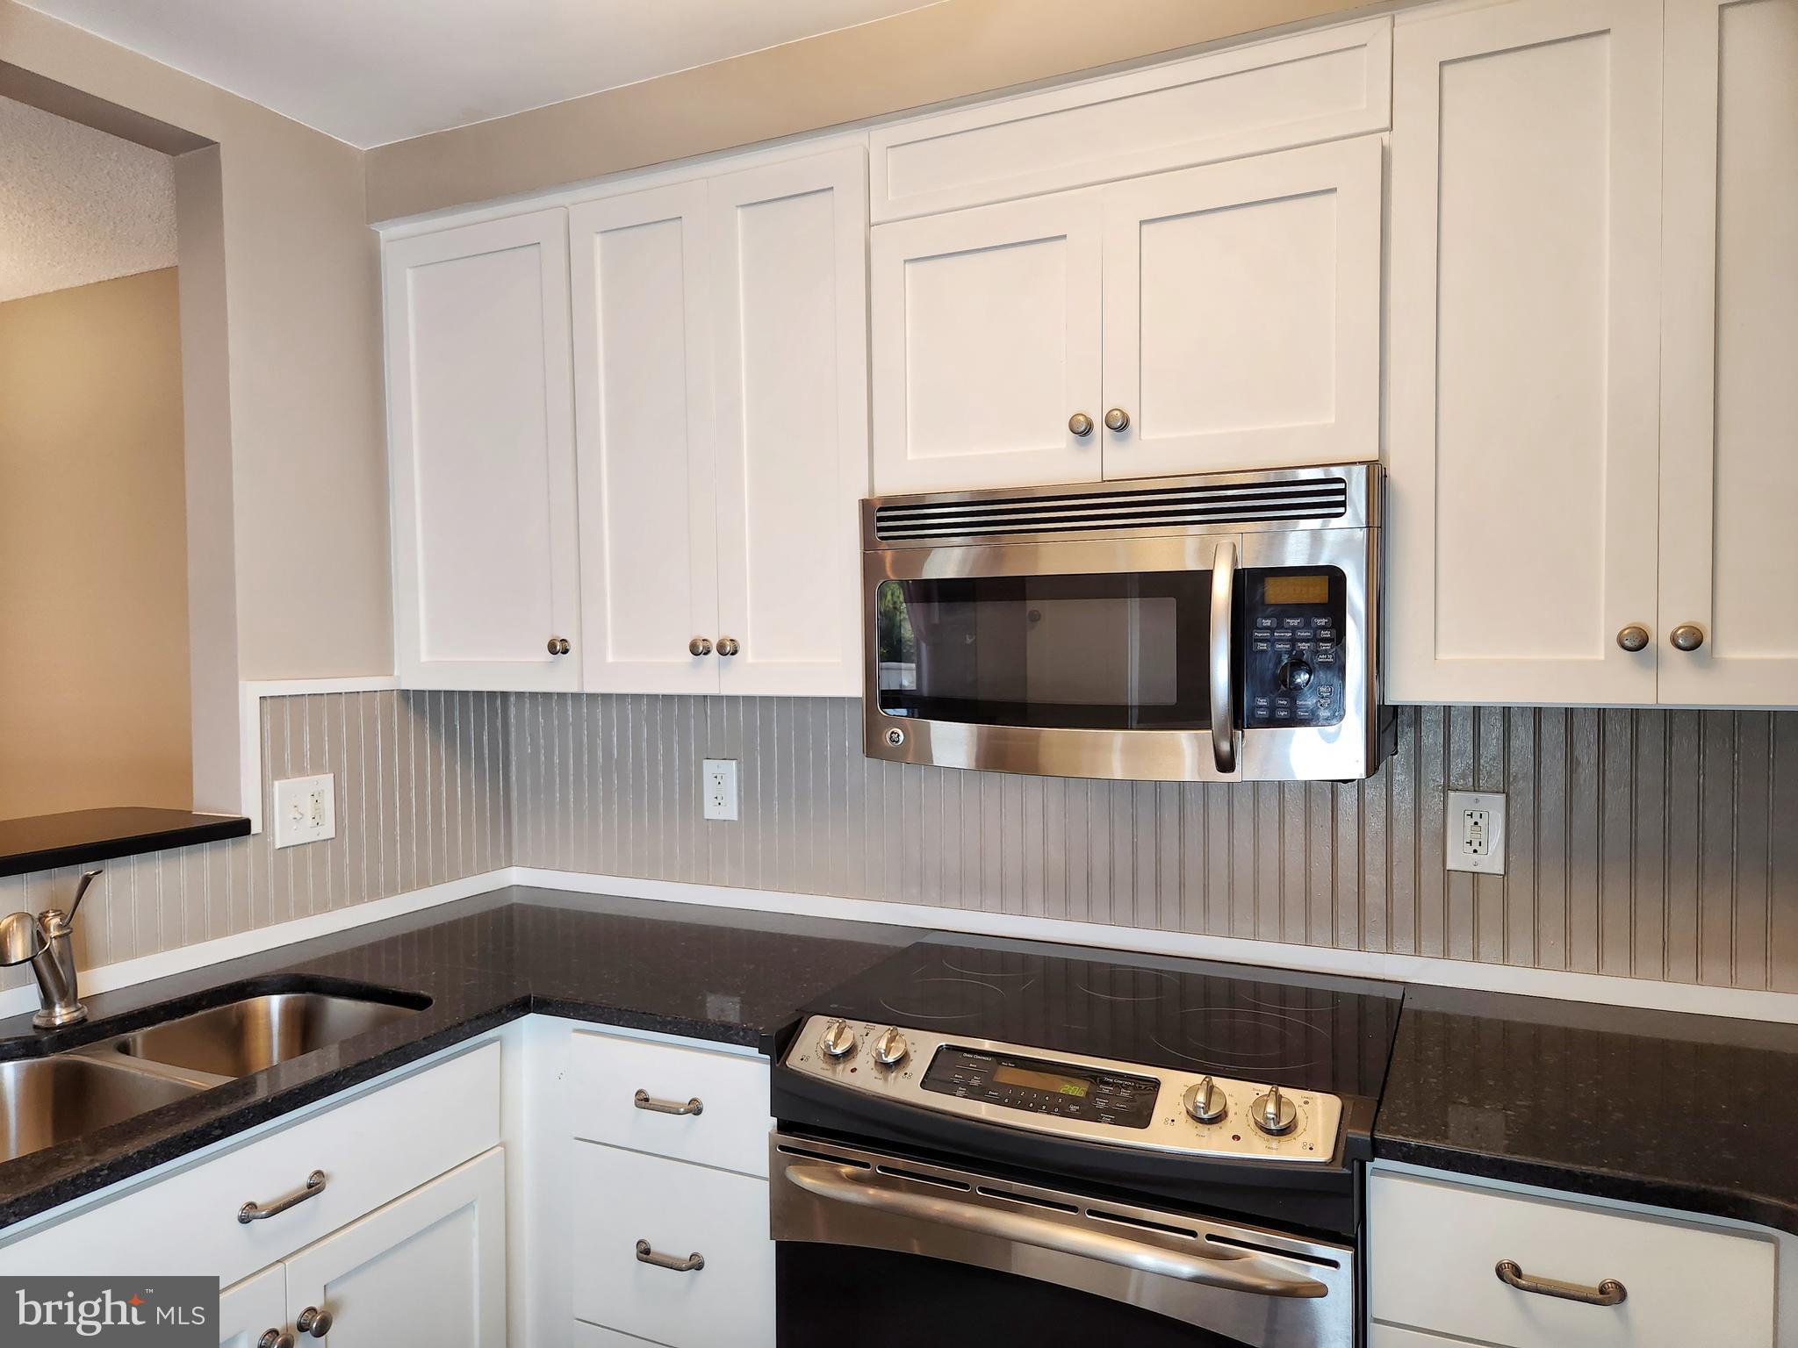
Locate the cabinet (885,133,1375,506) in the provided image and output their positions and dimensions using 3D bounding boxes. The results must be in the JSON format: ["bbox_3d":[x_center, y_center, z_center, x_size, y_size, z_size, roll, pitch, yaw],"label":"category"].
[{"bbox_3d":[0.365,-0.500,1.881,0.754,0.423,0.322,0,2,26],"label":"cabinet"}]

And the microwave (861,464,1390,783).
[{"bbox_3d":[0.352,-0.071,1.847,0.758,0.410,0.425,0,2,26],"label":"microwave"}]

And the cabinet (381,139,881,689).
[{"bbox_3d":[-0.461,-0.413,2.283,1.064,0.885,0.322,0,2,26],"label":"cabinet"}]

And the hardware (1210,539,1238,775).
[{"bbox_3d":[0.421,-0.021,1.548,0.026,0.304,0.047,0,2,26],"label":"hardware"}]

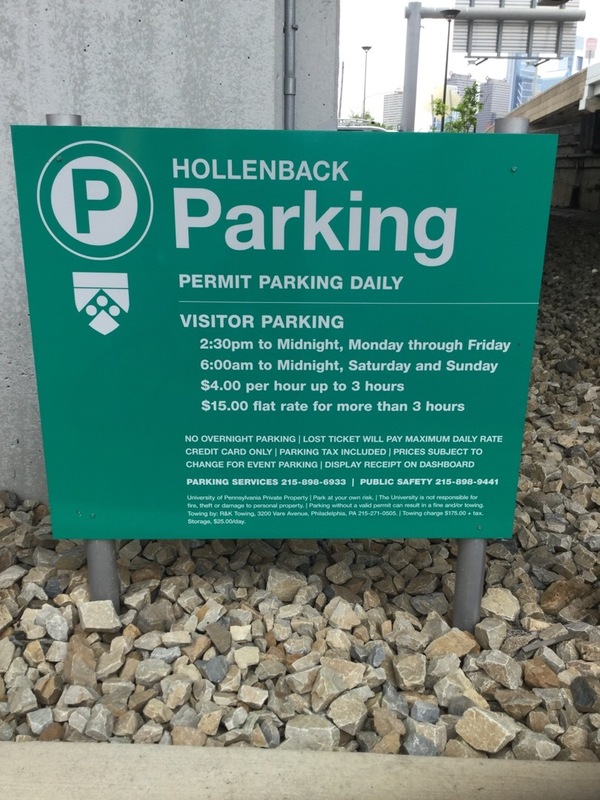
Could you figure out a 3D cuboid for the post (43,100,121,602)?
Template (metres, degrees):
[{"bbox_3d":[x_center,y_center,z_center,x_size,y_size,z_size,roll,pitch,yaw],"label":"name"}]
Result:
[{"bbox_3d":[-0.525,-0.036,1.783,0.073,1.255,0.073,0,17,-1],"label":"post"}]

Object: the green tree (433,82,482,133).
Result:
[{"bbox_3d":[4.371,-6.978,20.409,1.800,3.804,1.700,4,18,11],"label":"green tree"}]

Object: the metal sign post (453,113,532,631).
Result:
[{"bbox_3d":[0.472,-0.007,1.818,0.073,1.319,0.073,0,17,-2],"label":"metal sign post"}]

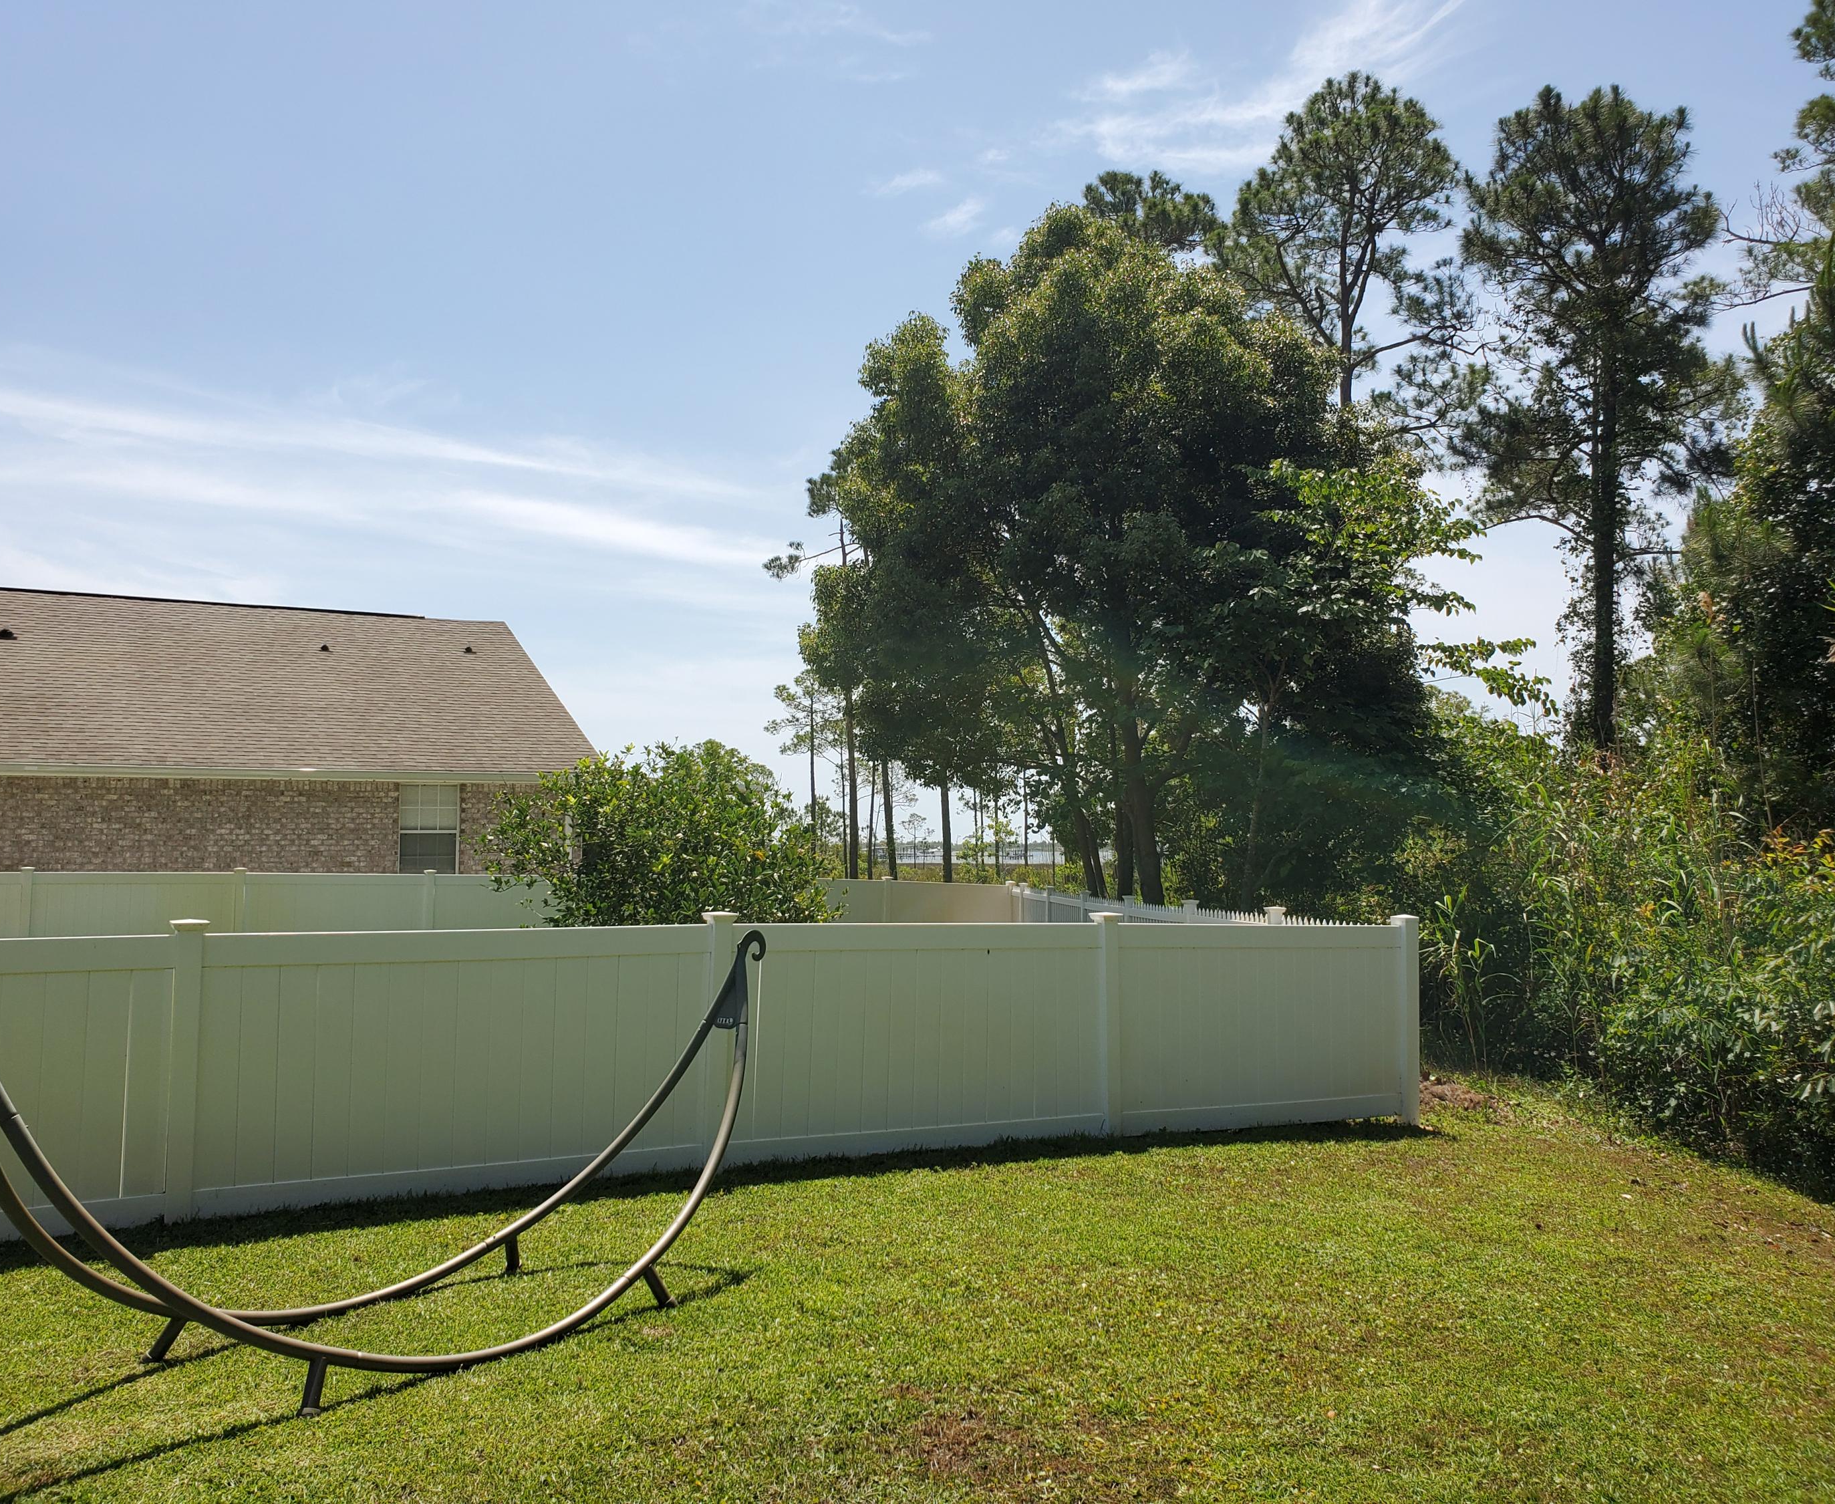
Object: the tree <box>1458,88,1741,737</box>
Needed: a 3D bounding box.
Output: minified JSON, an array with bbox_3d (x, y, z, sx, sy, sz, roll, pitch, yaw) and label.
[{"bbox_3d":[9.966,-3.650,22.000,3.900,12.200,3.900,-1,-4,25],"label":"tree"}]

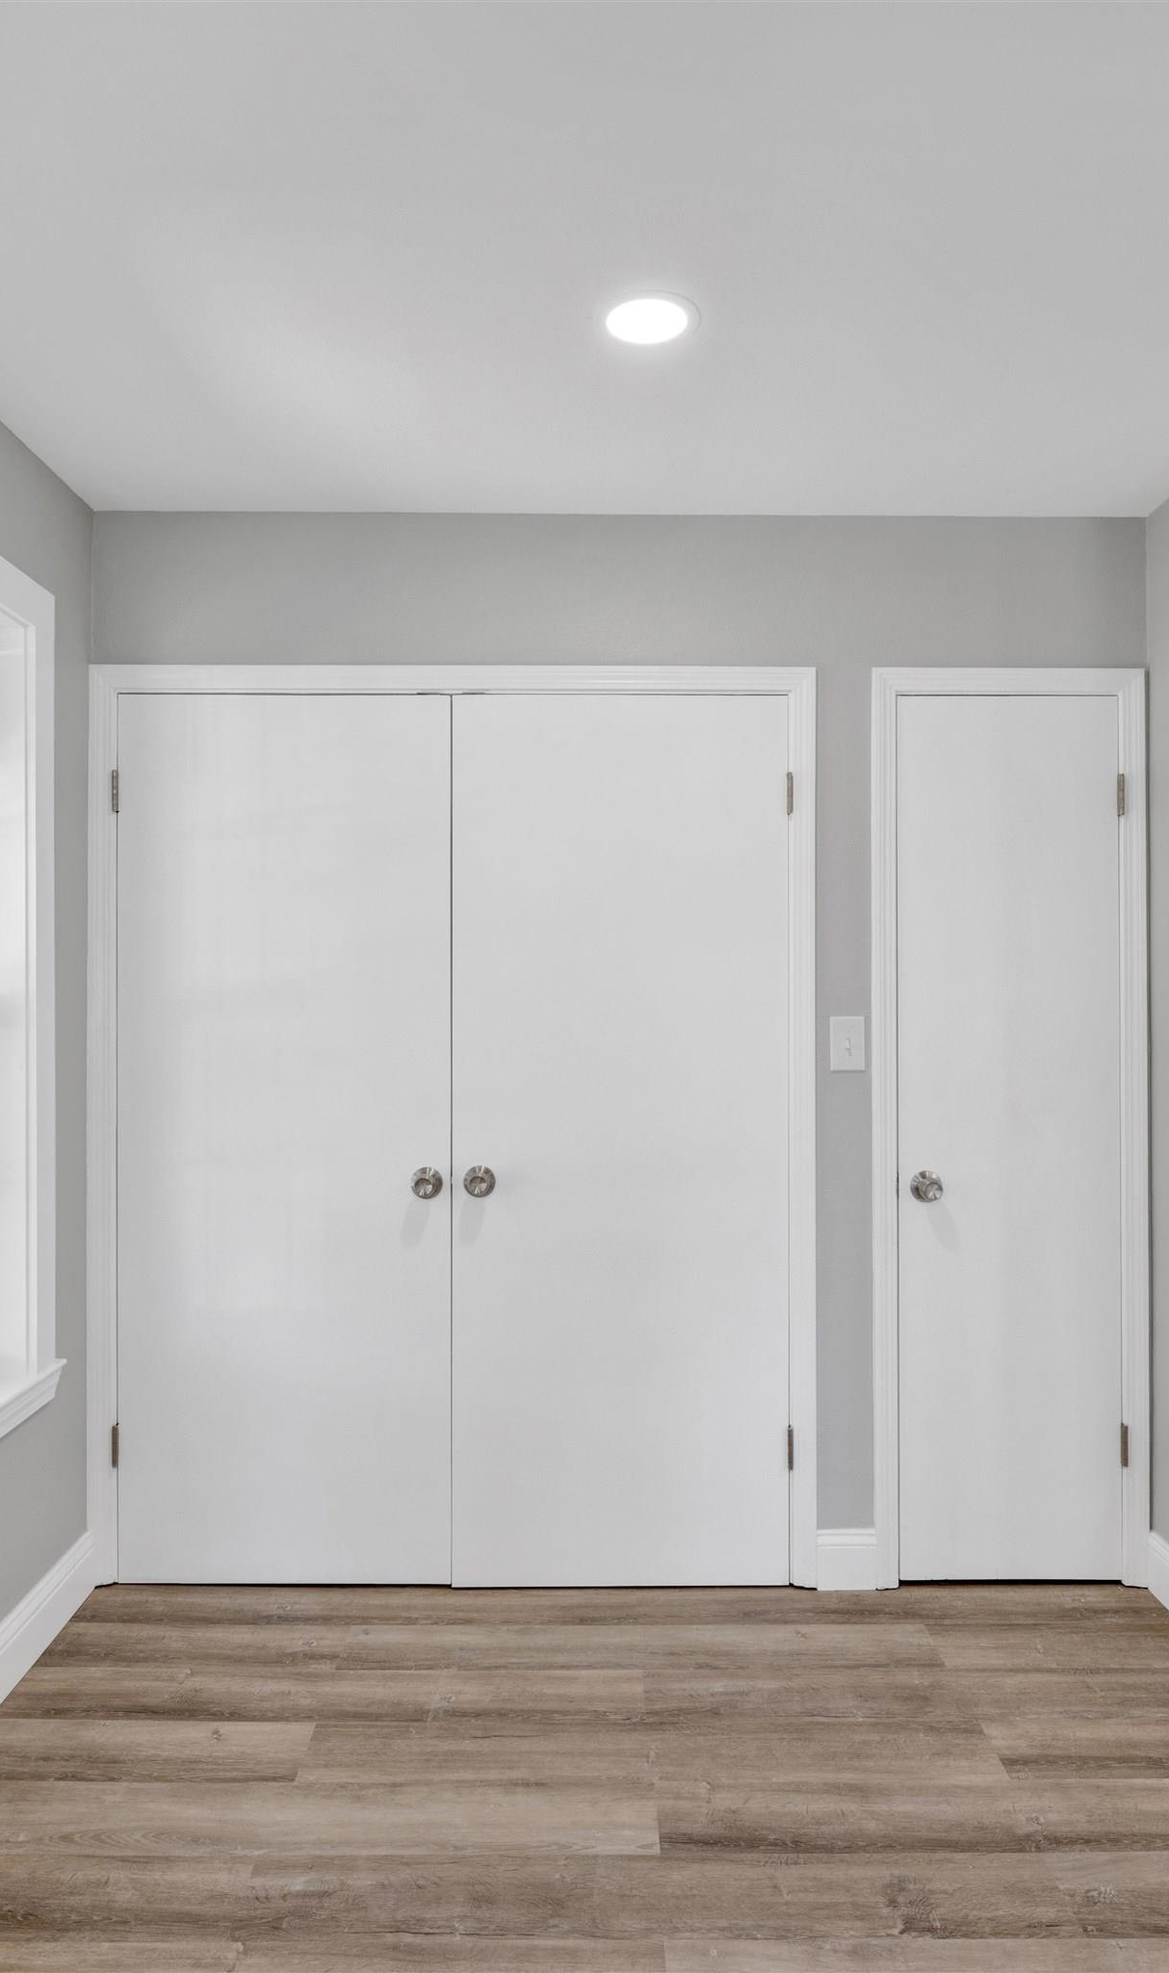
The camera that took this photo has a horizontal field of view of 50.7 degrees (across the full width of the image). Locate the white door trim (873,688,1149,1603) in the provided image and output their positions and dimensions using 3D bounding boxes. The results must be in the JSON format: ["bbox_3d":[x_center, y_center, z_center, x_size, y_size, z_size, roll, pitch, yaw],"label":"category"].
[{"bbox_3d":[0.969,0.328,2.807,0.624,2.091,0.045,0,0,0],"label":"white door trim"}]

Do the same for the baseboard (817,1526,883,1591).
[{"bbox_3d":[0.599,1.304,2.803,0.142,0.142,0.022,0,0,0],"label":"baseboard"}]

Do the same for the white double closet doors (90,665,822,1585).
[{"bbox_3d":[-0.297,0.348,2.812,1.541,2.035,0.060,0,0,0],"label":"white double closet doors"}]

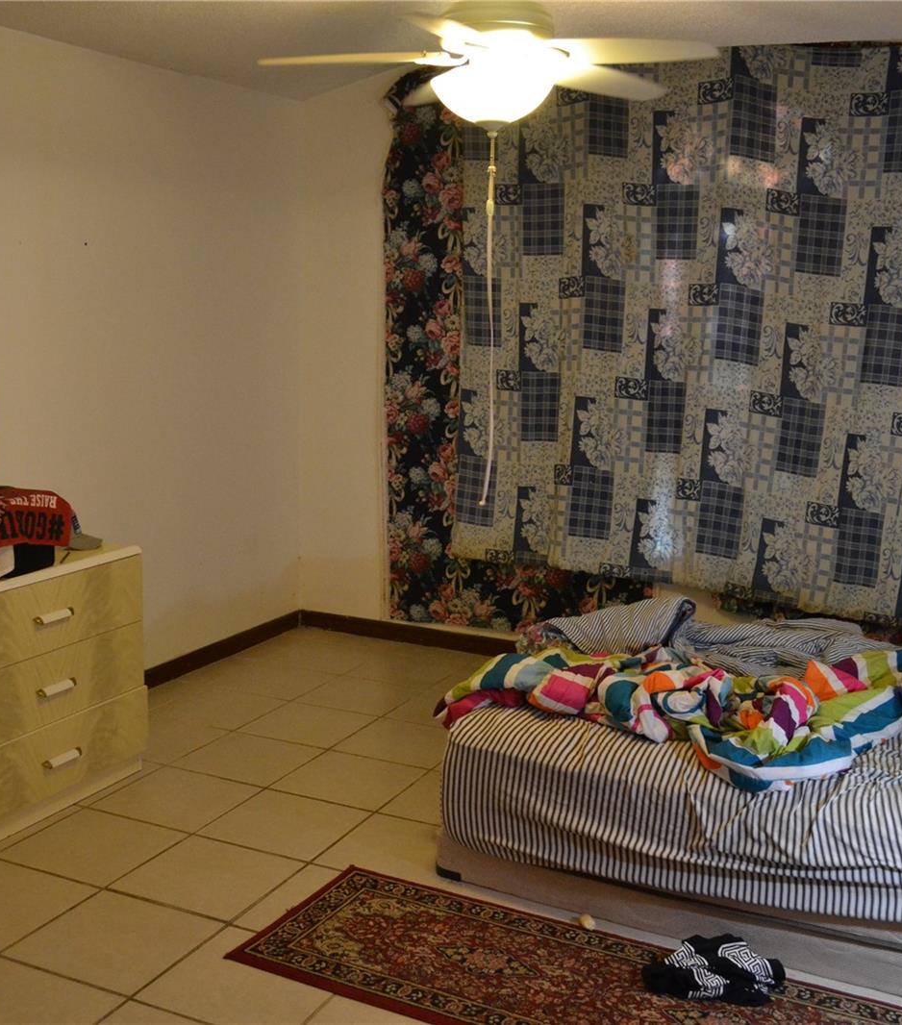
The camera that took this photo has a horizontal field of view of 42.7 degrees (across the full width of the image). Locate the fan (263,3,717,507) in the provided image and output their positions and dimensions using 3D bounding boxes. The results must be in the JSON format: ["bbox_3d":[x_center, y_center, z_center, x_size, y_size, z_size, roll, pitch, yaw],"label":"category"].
[{"bbox_3d":[0.097,-0.709,2.915,1.160,1.399,1.160,6,10,25],"label":"fan"}]

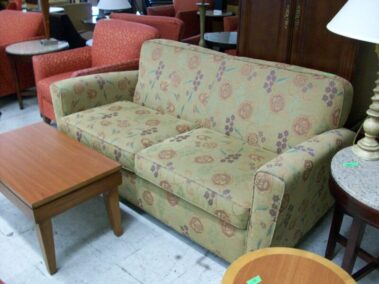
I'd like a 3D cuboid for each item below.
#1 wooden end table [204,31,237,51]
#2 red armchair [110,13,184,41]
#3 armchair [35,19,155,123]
[{"bbox_3d":[0.507,-0.938,4.483,0.680,0.620,0.680,1,27,0],"label":"wooden end table"},{"bbox_3d":[-0.253,-1.113,4.527,0.890,0.880,0.860,15,30,26],"label":"red armchair"},{"bbox_3d":[-0.875,-0.611,3.527,0.870,0.880,0.860,22,34,36],"label":"armchair"}]

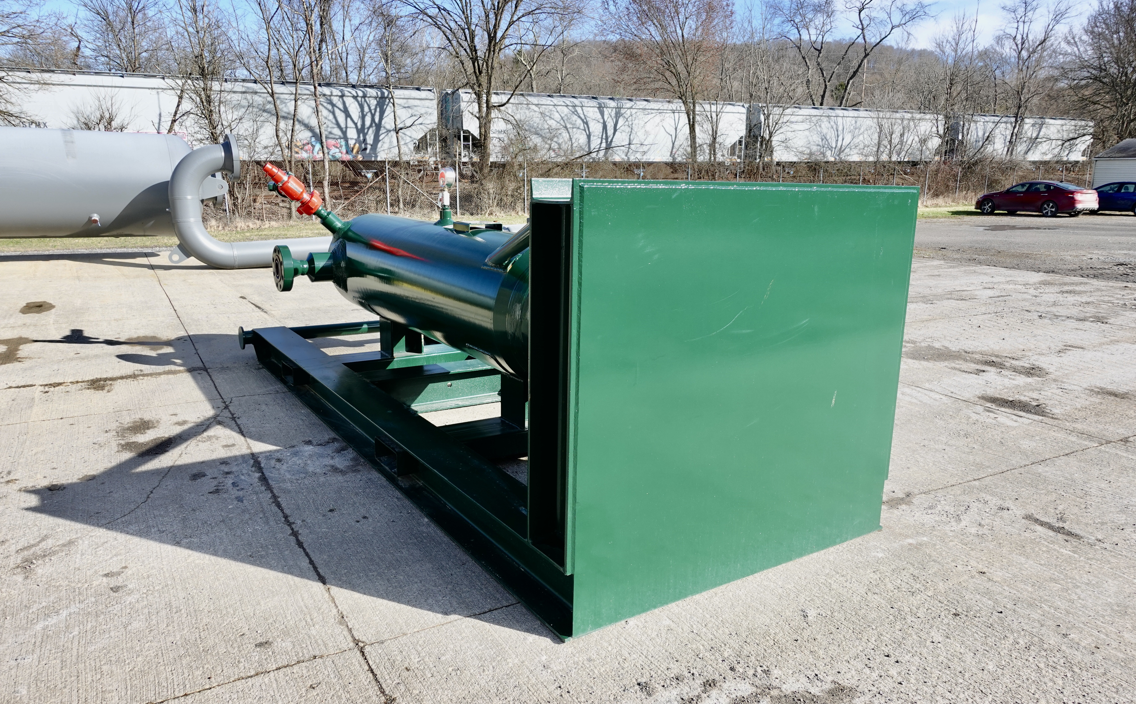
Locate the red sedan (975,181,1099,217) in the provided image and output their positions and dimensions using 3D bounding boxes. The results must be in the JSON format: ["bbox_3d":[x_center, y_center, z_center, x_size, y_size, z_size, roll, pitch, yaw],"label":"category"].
[{"bbox_3d":[20.480,-6.730,33.310,1.850,1.450,4.880,-5,13,-26],"label":"red sedan"}]

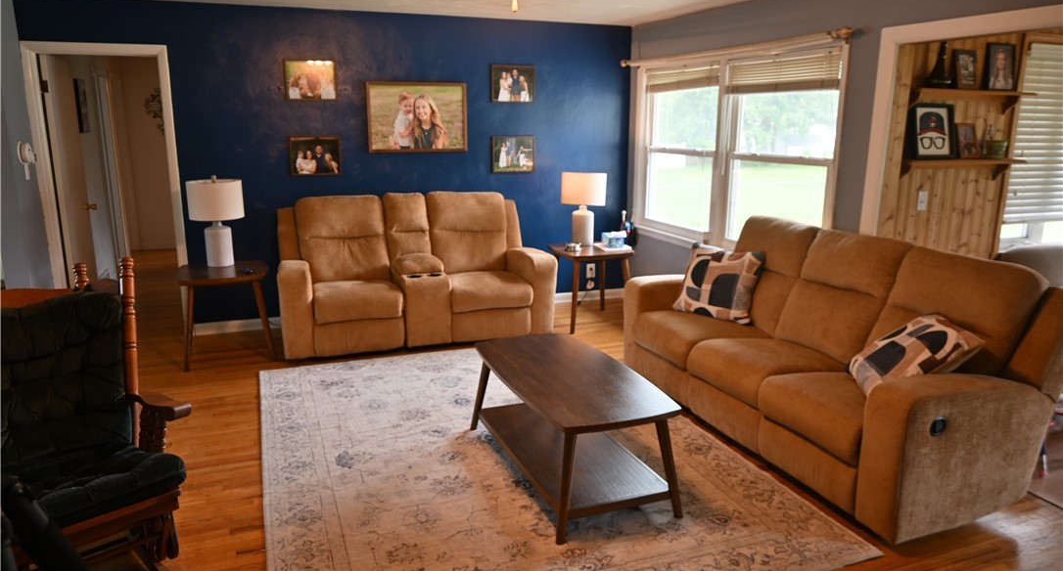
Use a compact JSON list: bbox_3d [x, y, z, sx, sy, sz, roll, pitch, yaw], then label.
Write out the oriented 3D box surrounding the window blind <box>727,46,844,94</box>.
[{"bbox_3d":[1.581,-1.339,4.468,0.055,0.234,1.074,-5,14,-20],"label":"window blind"}]

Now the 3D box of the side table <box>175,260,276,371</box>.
[{"bbox_3d":[-2.123,0.189,4.975,0.585,0.615,0.576,-5,14,-20],"label":"side table"}]

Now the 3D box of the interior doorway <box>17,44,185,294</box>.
[{"bbox_3d":[-2.995,-0.626,5.124,0.871,2.126,0.130,-5,14,-20],"label":"interior doorway"}]

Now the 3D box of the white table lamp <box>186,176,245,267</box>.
[{"bbox_3d":[-2.211,-0.454,4.986,0.361,0.628,0.361,-5,14,-20],"label":"white table lamp"}]

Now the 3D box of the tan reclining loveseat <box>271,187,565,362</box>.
[{"bbox_3d":[-0.916,-0.151,5.509,1.990,1.050,0.900,-5,14,-20],"label":"tan reclining loveseat"}]

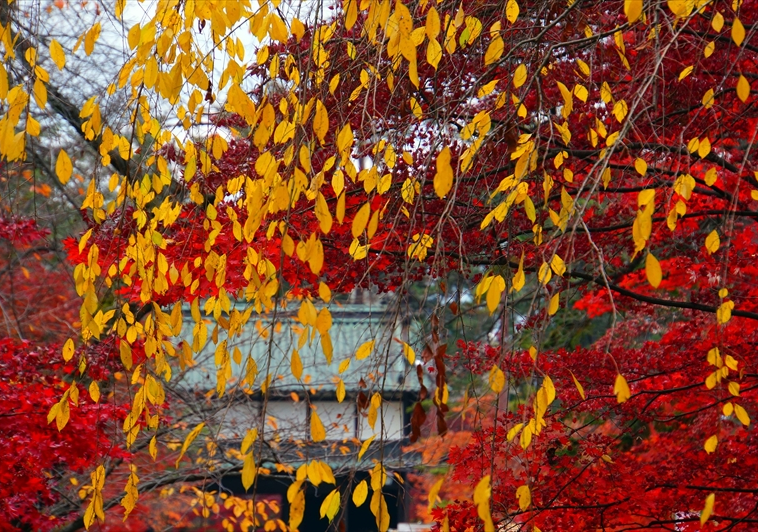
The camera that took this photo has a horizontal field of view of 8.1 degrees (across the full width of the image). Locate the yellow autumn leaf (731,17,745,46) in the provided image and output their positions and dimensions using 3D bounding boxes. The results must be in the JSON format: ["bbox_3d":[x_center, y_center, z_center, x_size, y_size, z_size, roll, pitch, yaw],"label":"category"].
[{"bbox_3d":[0.860,-0.561,12.764,0.033,0.072,0.013,-4,0,4],"label":"yellow autumn leaf"}]

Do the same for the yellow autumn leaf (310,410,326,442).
[{"bbox_3d":[-0.145,0.374,12.410,0.035,0.076,0.013,-9,0,-1],"label":"yellow autumn leaf"}]

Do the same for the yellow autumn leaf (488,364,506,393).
[{"bbox_3d":[0.247,0.236,11.200,0.033,0.061,0.016,-7,-3,0],"label":"yellow autumn leaf"}]

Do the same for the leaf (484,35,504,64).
[{"bbox_3d":[0.261,-0.494,12.268,0.036,0.078,0.013,26,0,0],"label":"leaf"}]

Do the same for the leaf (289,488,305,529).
[{"bbox_3d":[-0.159,0.473,10.400,0.026,0.082,0.016,15,-3,0],"label":"leaf"}]

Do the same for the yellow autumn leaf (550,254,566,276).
[{"bbox_3d":[0.463,-0.001,13.646,0.032,0.064,0.013,-17,0,2],"label":"yellow autumn leaf"}]

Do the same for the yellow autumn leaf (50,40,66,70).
[{"bbox_3d":[-0.734,-0.481,12.157,0.032,0.079,0.013,-14,0,-3],"label":"yellow autumn leaf"}]

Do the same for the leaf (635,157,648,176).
[{"bbox_3d":[0.719,-0.270,14.607,0.031,0.056,0.013,-24,0,3],"label":"leaf"}]

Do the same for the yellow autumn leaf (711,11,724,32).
[{"bbox_3d":[0.763,-0.551,12.005,0.028,0.046,0.016,-2,-3,0],"label":"yellow autumn leaf"}]

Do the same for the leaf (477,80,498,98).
[{"bbox_3d":[0.271,-0.436,13.111,0.069,0.028,0.013,-40,1,0],"label":"leaf"}]

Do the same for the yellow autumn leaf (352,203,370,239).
[{"bbox_3d":[-0.037,-0.091,10.611,0.028,0.076,0.016,20,-3,0],"label":"yellow autumn leaf"}]

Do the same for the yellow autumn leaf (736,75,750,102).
[{"bbox_3d":[0.885,-0.432,12.965,0.034,0.070,0.013,-6,0,4],"label":"yellow autumn leaf"}]

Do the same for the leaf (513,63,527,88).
[{"bbox_3d":[0.309,-0.416,11.632,0.027,0.052,0.016,11,-3,0],"label":"leaf"}]

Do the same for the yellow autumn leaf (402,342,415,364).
[{"bbox_3d":[0.065,0.194,11.783,0.021,0.050,0.016,-20,-3,0],"label":"yellow autumn leaf"}]

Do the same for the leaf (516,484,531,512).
[{"bbox_3d":[0.310,0.497,11.447,0.029,0.056,0.016,9,-3,0],"label":"leaf"}]

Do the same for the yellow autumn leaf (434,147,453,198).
[{"bbox_3d":[0.125,-0.181,10.304,0.037,0.101,0.025,3,-3,0],"label":"yellow autumn leaf"}]

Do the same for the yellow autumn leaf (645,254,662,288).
[{"bbox_3d":[0.552,0.009,10.726,0.030,0.072,0.016,-11,-3,0],"label":"yellow autumn leaf"}]

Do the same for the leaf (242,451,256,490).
[{"bbox_3d":[-0.274,0.435,11.279,0.037,0.091,0.013,7,0,-1],"label":"leaf"}]

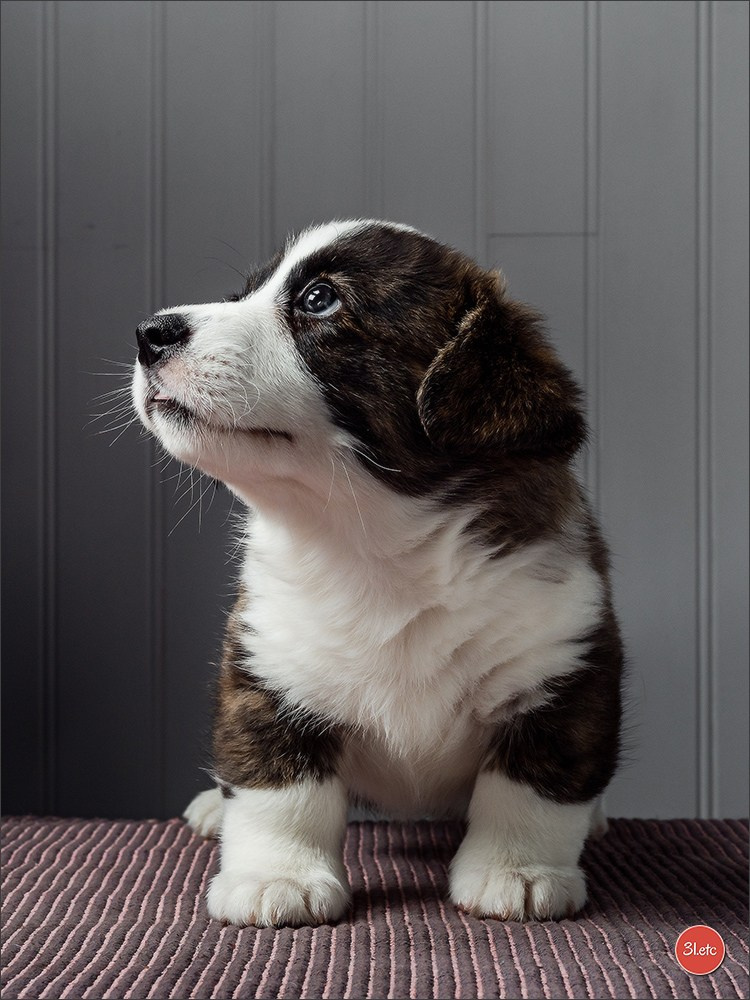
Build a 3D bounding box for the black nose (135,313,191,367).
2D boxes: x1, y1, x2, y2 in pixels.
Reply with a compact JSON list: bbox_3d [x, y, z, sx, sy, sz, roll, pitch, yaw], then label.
[{"bbox_3d":[-0.077,-0.058,0.800,0.017,0.018,0.021,7,-3,-28],"label":"black nose"}]

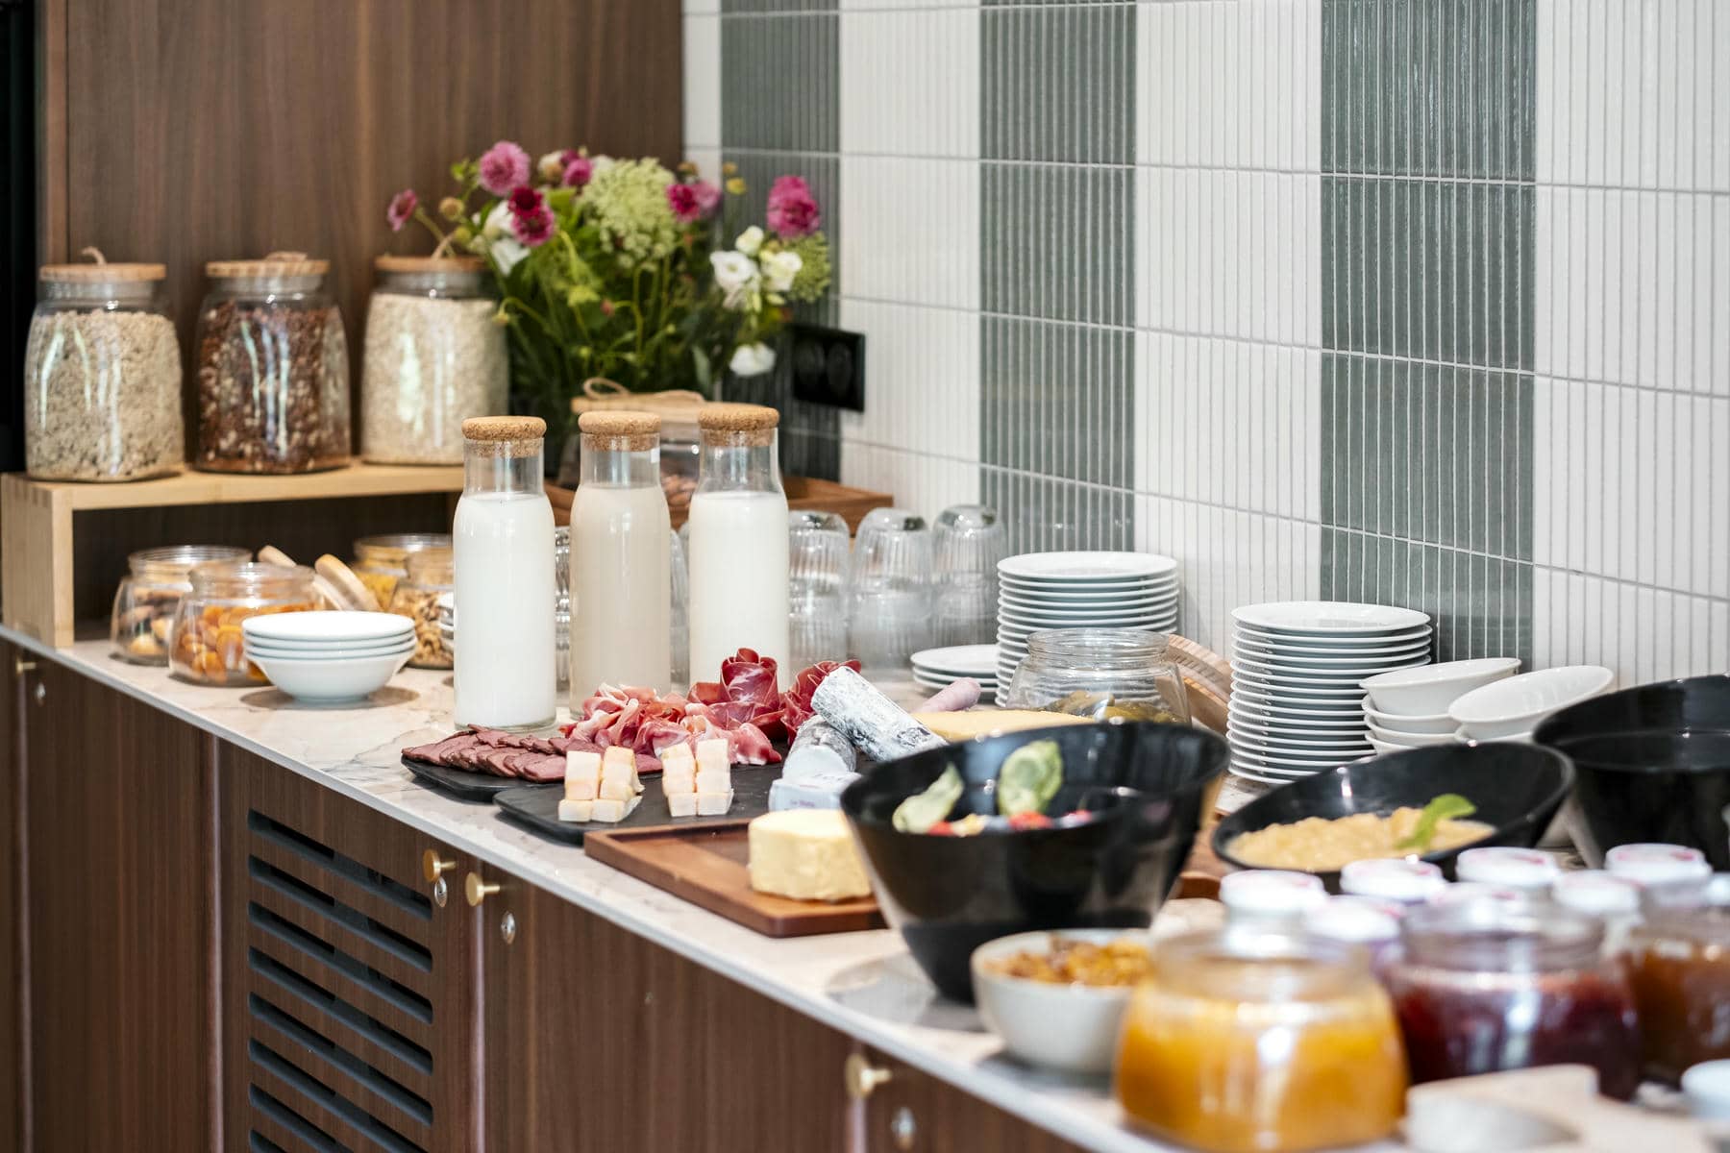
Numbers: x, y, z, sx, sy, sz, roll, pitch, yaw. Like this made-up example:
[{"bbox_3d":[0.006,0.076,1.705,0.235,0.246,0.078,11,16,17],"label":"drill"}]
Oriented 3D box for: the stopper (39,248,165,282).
[{"bbox_3d":[-0.779,-0.320,4.117,0.129,0.031,0.129,0,7,0],"label":"stopper"}]

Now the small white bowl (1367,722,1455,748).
[{"bbox_3d":[0.439,0.129,3.053,0.123,0.058,0.123,0,7,0],"label":"small white bowl"}]

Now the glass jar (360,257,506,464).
[{"bbox_3d":[-0.442,-0.224,4.135,0.151,0.208,0.151,0,7,0],"label":"glass jar"}]

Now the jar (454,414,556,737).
[{"bbox_3d":[-0.315,-0.004,3.534,0.087,0.270,0.087,0,7,0],"label":"jar"}]

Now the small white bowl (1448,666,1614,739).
[{"bbox_3d":[0.489,0.105,2.954,0.124,0.059,0.124,-7,10,1],"label":"small white bowl"}]

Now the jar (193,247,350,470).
[{"bbox_3d":[-0.593,-0.213,4.047,0.153,0.208,0.153,-4,8,-27],"label":"jar"}]

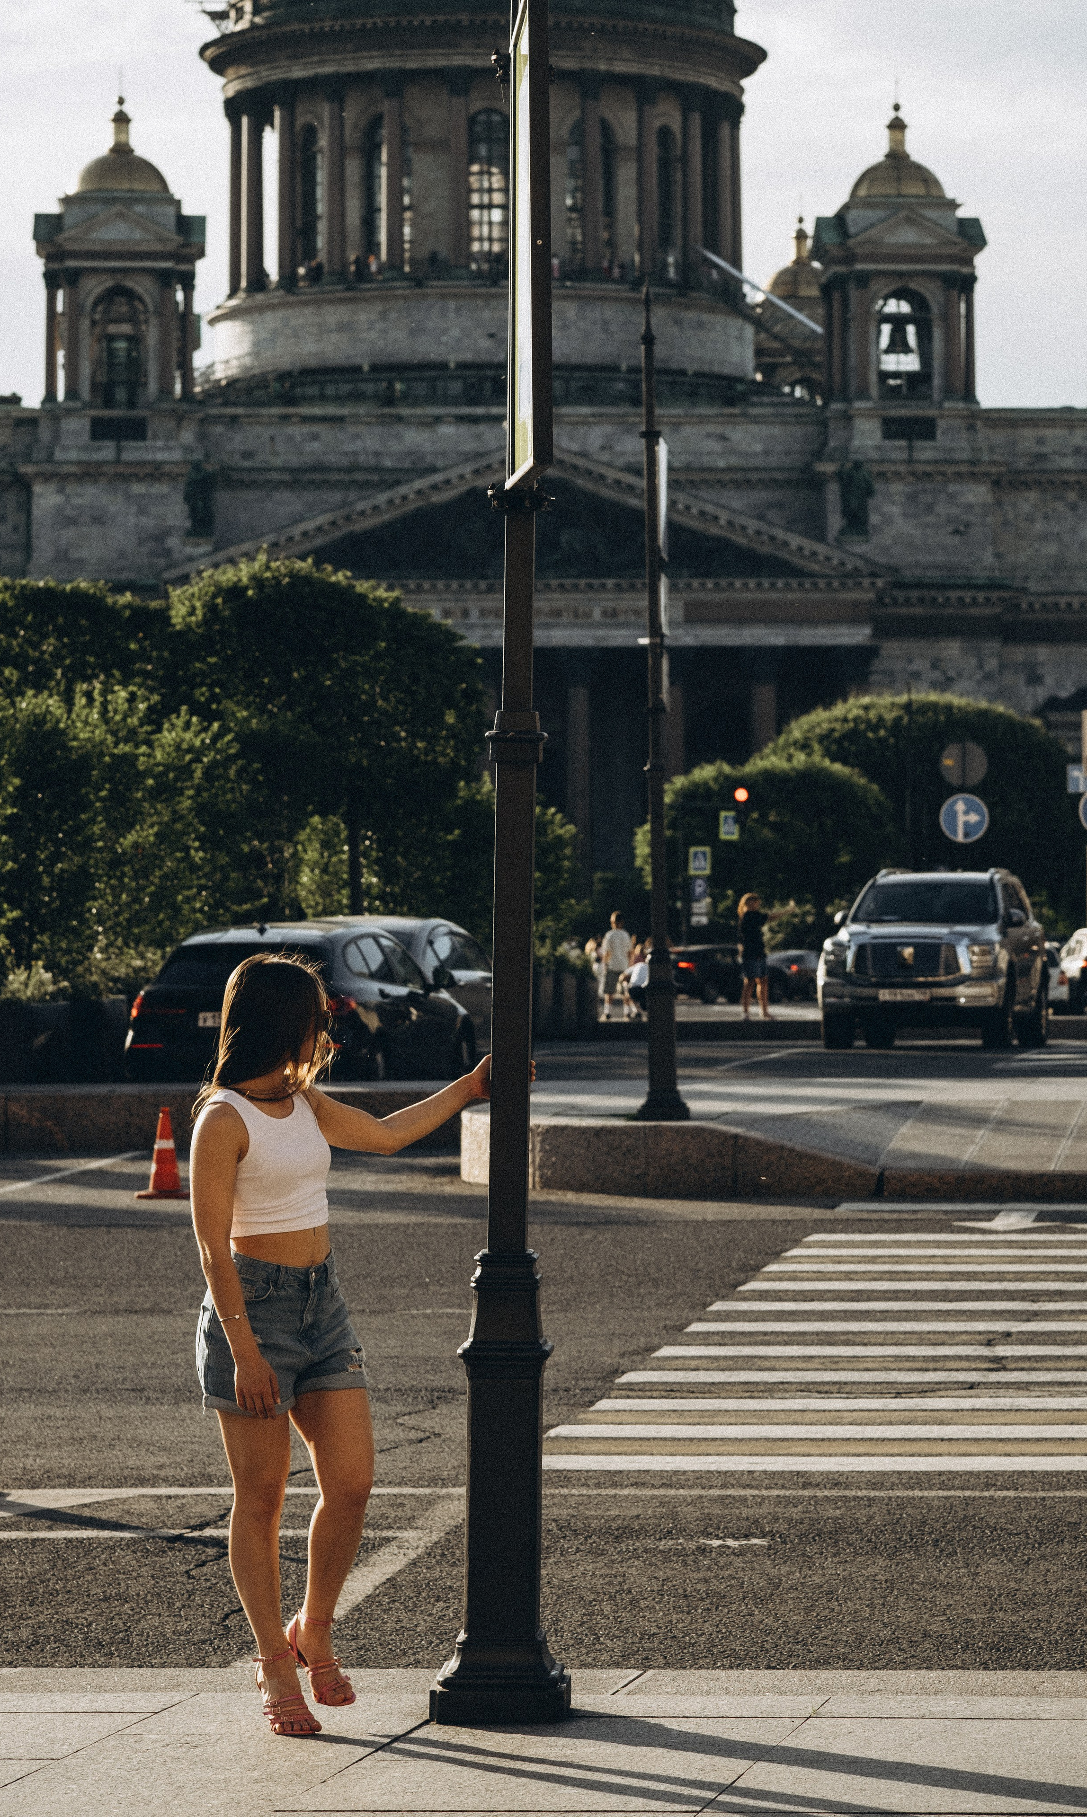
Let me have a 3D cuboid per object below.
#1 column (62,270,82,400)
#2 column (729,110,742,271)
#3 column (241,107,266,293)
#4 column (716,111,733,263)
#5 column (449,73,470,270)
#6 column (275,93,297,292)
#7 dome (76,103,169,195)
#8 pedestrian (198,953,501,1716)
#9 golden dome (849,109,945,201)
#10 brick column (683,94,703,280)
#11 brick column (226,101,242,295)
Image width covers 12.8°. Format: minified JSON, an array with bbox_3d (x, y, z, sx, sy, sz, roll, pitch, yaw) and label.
[{"bbox_3d":[-29.768,-36.146,305.900,1.200,8.400,1.200,0,0,-4],"label":"column"},{"bbox_3d":[13.956,-52.429,354.000,1.400,12.800,1.400,0,0,0],"label":"column"},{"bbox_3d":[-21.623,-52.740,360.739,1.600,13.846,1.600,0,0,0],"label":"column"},{"bbox_3d":[12.359,-49.074,332.000,1.300,13.100,1.300,0,0,-4],"label":"column"},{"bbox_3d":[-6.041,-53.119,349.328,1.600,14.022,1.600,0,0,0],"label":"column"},{"bbox_3d":[-18.301,-51.200,344.000,1.450,14.000,1.450,0,0,0],"label":"column"},{"bbox_3d":[-28.149,-50.943,325.000,6.300,6.200,6.300,0,0,0],"label":"dome"},{"bbox_3d":[-0.430,0.973,10.800,0.660,1.720,0.520,0,1,-41],"label":"pedestrian"},{"bbox_3d":[24.853,-52.978,340.526,6.750,6.485,6.750,0,0,-3],"label":"golden dome"},{"bbox_3d":[10.993,-53.166,357.203,1.600,13.710,1.600,0,0,0],"label":"brick column"},{"bbox_3d":[-21.241,-49.149,335.500,1.350,13.400,1.350,0,0,-4],"label":"brick column"}]

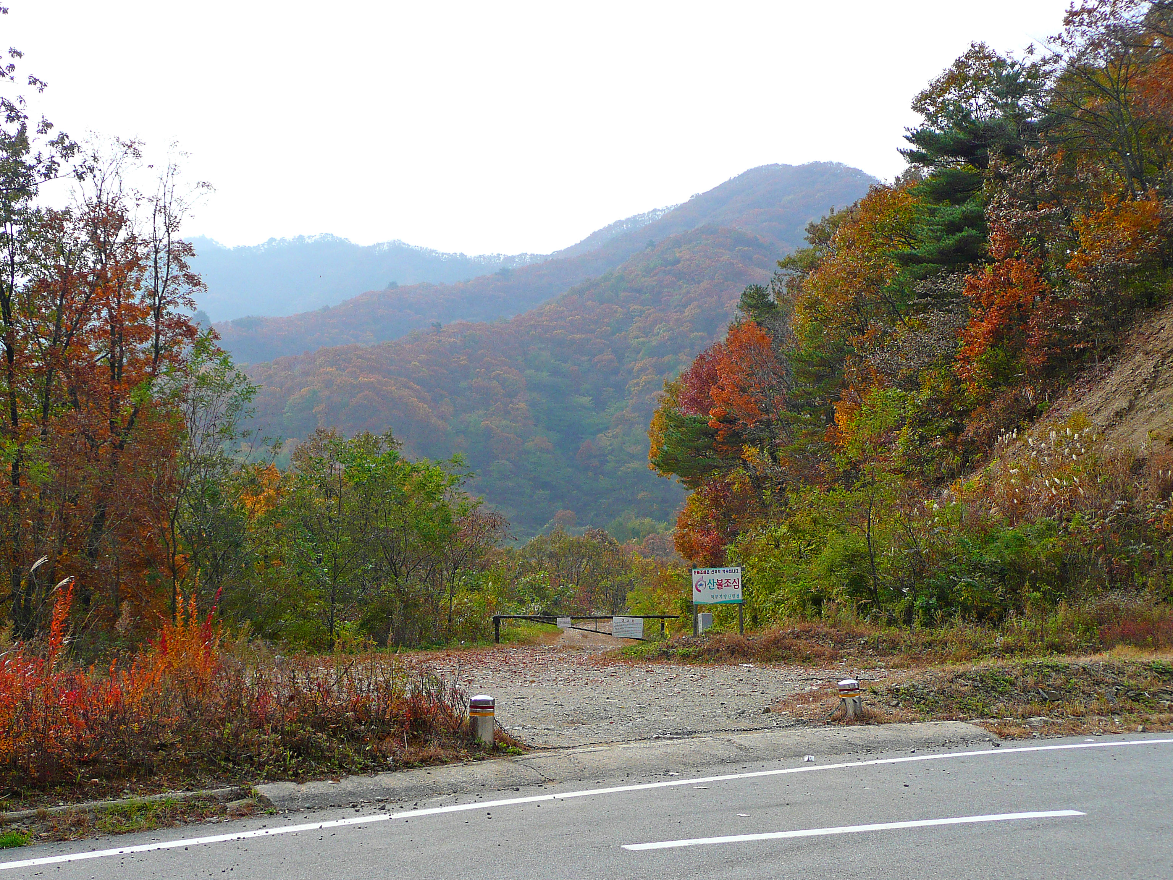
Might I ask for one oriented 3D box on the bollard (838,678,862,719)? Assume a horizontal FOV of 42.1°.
[{"bbox_3d":[2.555,2.505,14.700,0.205,0.385,0.205,-6,-5,9],"label":"bollard"}]

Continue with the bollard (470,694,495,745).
[{"bbox_3d":[-0.855,2.295,12.500,0.205,0.415,0.205,0,-4,-4],"label":"bollard"}]

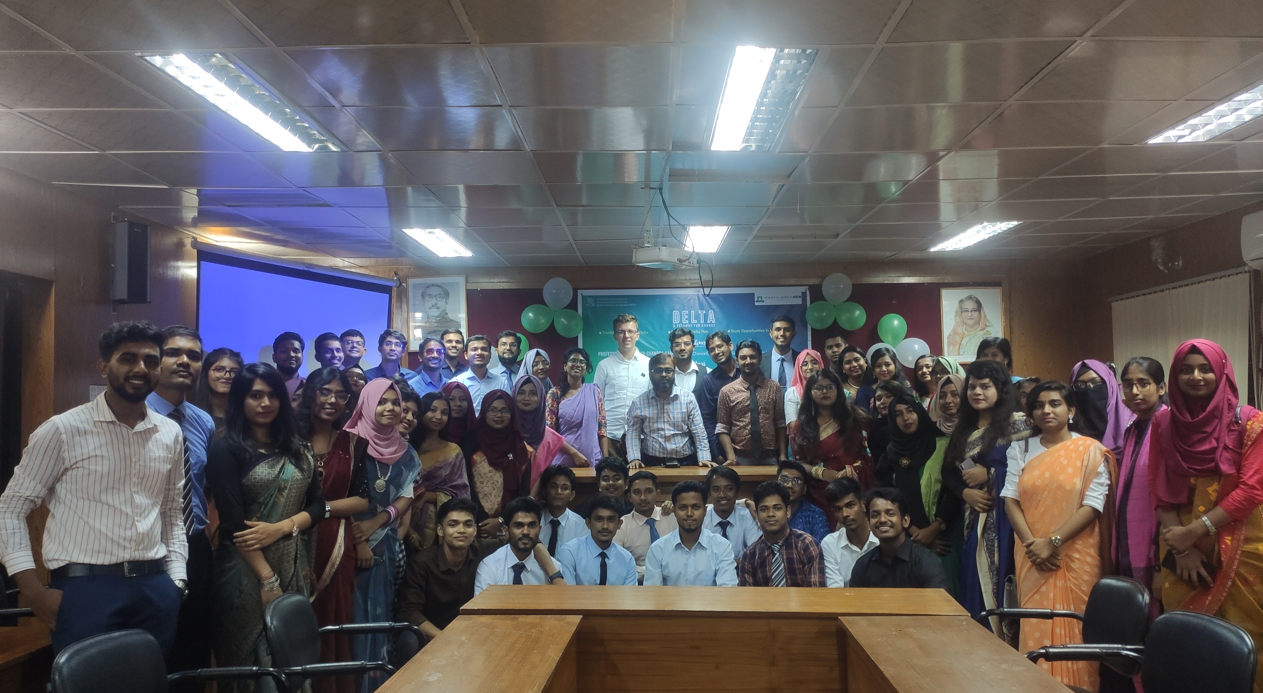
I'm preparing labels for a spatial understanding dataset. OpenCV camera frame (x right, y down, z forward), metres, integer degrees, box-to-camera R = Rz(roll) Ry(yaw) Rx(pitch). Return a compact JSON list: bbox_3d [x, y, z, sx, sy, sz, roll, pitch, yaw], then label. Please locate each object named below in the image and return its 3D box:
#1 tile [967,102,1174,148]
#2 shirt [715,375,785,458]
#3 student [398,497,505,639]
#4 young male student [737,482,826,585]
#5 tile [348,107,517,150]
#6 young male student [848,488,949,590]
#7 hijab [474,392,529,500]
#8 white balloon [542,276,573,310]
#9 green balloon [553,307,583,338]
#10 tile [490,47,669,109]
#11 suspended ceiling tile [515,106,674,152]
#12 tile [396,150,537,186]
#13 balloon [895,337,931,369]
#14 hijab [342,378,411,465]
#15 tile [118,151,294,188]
[{"bbox_3d":[1.652,-0.858,3.684,0.595,0.015,0.595,0,-3,1],"label":"tile"},{"bbox_3d":[0.799,0.473,6.400,0.480,0.580,0.280,0,-3,6],"label":"shirt"},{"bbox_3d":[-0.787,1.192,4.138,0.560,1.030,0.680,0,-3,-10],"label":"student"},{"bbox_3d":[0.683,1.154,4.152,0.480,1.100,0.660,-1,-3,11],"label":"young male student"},{"bbox_3d":[-0.760,-0.869,3.789,0.600,0.018,0.600,0,-3,1],"label":"tile"},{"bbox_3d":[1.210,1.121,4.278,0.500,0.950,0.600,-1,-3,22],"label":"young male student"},{"bbox_3d":[-0.759,0.571,5.573,0.340,0.640,0.290,0,-3,-6],"label":"hijab"},{"bbox_3d":[-0.573,-0.408,7.400,0.236,0.260,0.236,0,-3,0],"label":"white balloon"},{"bbox_3d":[-0.496,-0.178,7.451,0.245,0.245,0.240,0,-3,1],"label":"green balloon"},{"bbox_3d":[-0.161,-0.904,3.170,0.600,0.018,0.600,0,-3,1],"label":"tile"},{"bbox_3d":[-0.149,-0.864,3.751,0.600,0.020,0.600,0,-3,1],"label":"suspended ceiling tile"},{"bbox_3d":[-0.750,-0.836,4.398,0.600,0.018,0.600,0,-3,1],"label":"tile"},{"bbox_3d":[2.207,0.050,7.431,0.265,0.240,0.240,0,-3,1],"label":"balloon"},{"bbox_3d":[-1.234,0.362,4.580,0.280,0.420,0.290,2,-4,-30],"label":"hijab"},{"bbox_3d":[-1.924,-0.809,4.311,0.598,0.015,0.598,0,-3,1],"label":"tile"}]

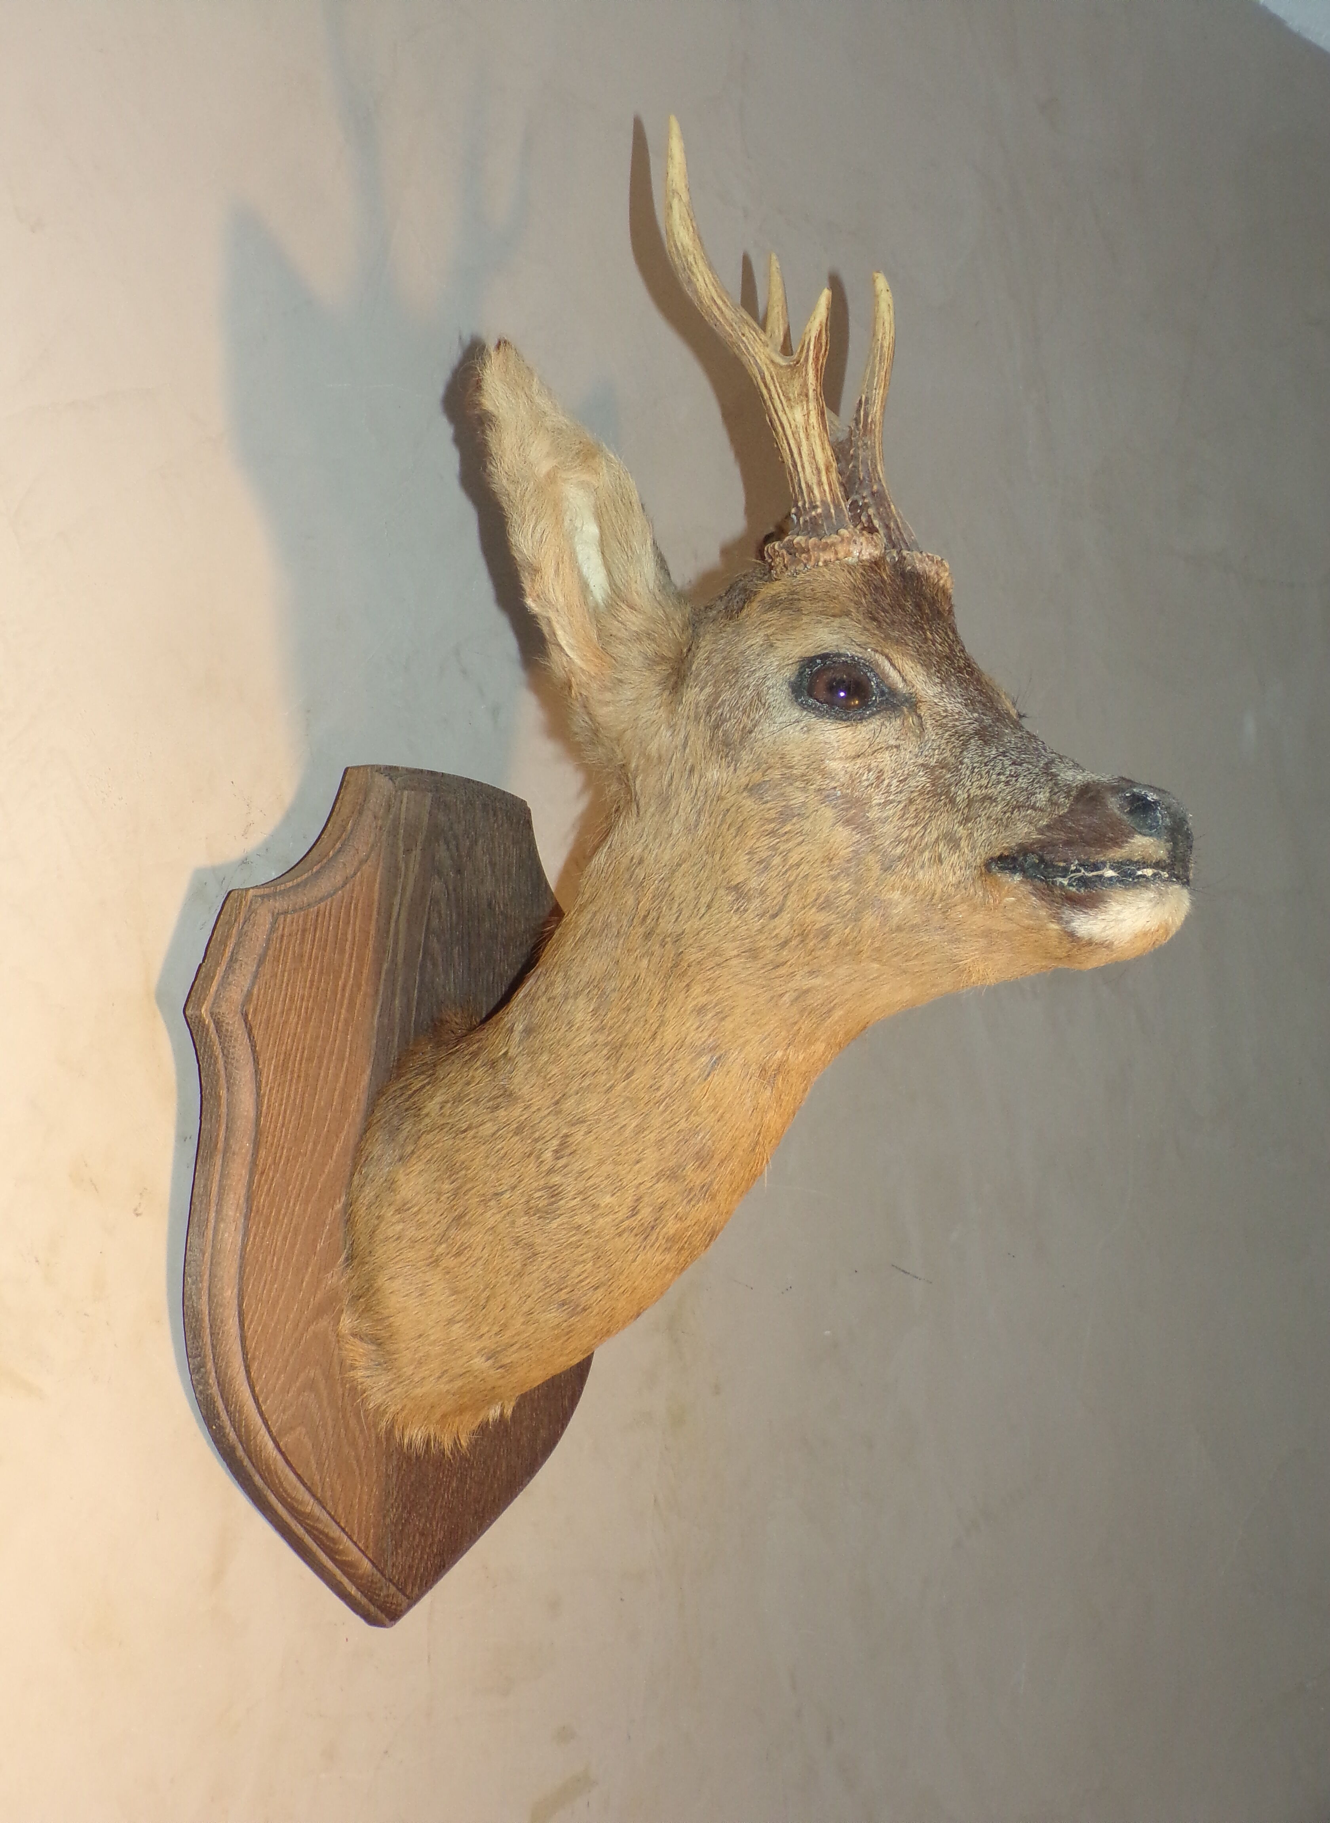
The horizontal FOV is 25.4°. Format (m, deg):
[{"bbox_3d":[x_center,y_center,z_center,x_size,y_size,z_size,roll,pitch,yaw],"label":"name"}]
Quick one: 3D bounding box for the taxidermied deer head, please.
[{"bbox_3d":[0.046,-0.037,1.107,0.352,0.512,0.240,-1,-6,42],"label":"taxidermied deer head"}]

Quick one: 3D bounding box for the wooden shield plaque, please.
[{"bbox_3d":[-0.100,0.117,1.220,0.021,0.352,0.242,-1,-6,42],"label":"wooden shield plaque"}]

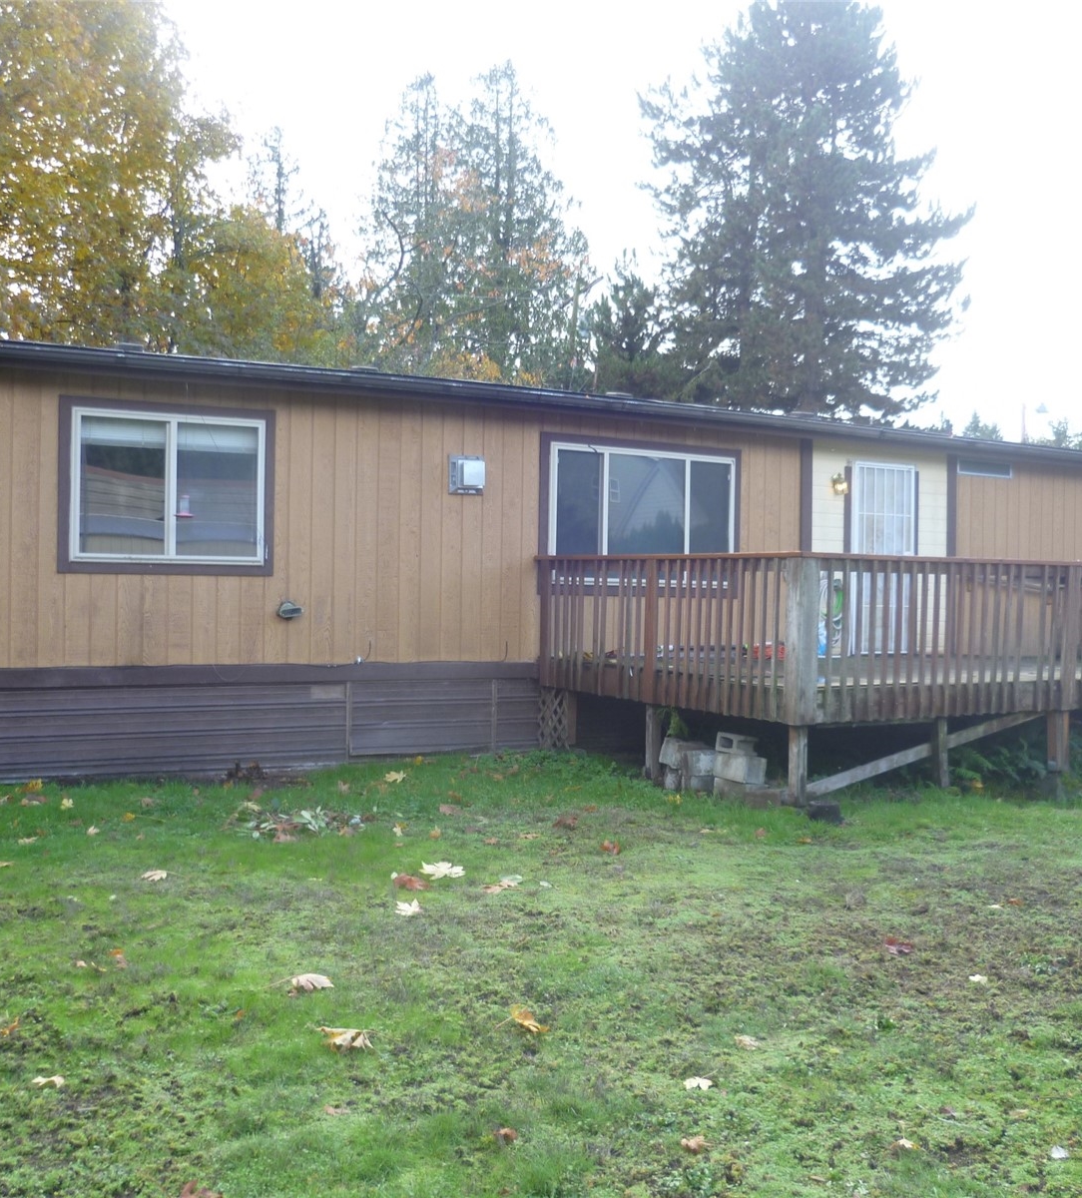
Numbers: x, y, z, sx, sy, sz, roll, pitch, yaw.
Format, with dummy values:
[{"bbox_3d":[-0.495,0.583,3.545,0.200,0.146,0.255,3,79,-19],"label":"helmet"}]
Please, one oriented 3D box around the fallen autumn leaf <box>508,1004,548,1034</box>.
[{"bbox_3d":[-0.046,1.462,4.500,0.140,0.060,0.130,1,1,0],"label":"fallen autumn leaf"}]

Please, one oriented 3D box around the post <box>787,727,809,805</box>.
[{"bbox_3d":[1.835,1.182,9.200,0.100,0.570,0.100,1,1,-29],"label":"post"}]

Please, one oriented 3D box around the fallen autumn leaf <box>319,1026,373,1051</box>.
[{"bbox_3d":[-0.643,1.454,4.270,0.170,0.050,0.130,1,1,0],"label":"fallen autumn leaf"}]

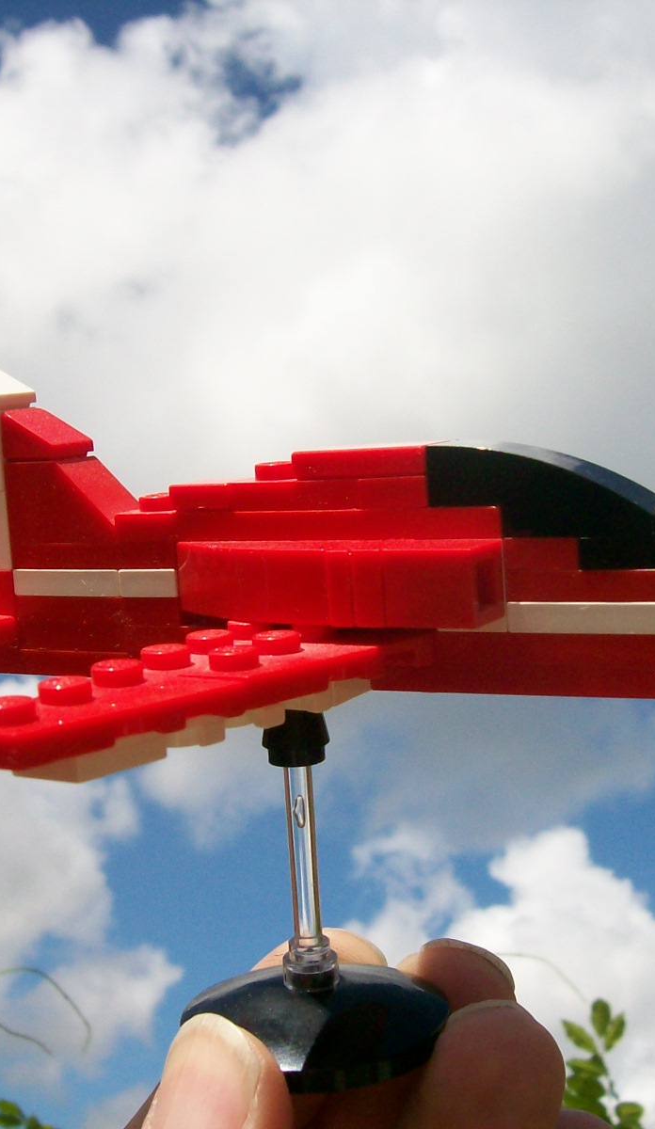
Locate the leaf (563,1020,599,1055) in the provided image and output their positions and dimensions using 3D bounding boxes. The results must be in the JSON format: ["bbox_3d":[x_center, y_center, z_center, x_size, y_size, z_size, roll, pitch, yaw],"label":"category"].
[{"bbox_3d":[0.242,0.453,1.500,0.018,0.046,0.006,-44,-18,-6],"label":"leaf"}]

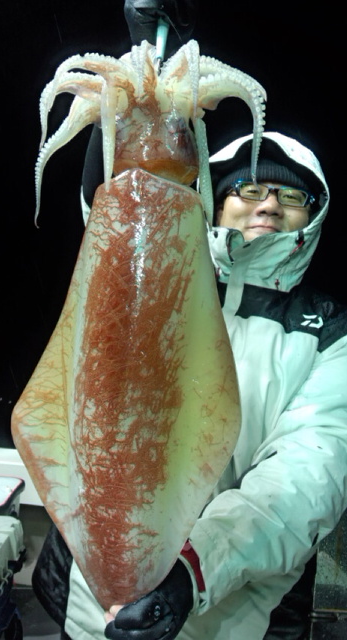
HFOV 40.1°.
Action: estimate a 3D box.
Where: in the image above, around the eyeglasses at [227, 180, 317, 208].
[{"bbox_3d":[0.163,-0.206,0.860,0.142,0.042,0.140,10,1,-2],"label":"eyeglasses"}]

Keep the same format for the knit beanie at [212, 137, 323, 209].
[{"bbox_3d":[0.170,-0.277,0.885,0.188,0.160,0.210,10,1,-2],"label":"knit beanie"}]

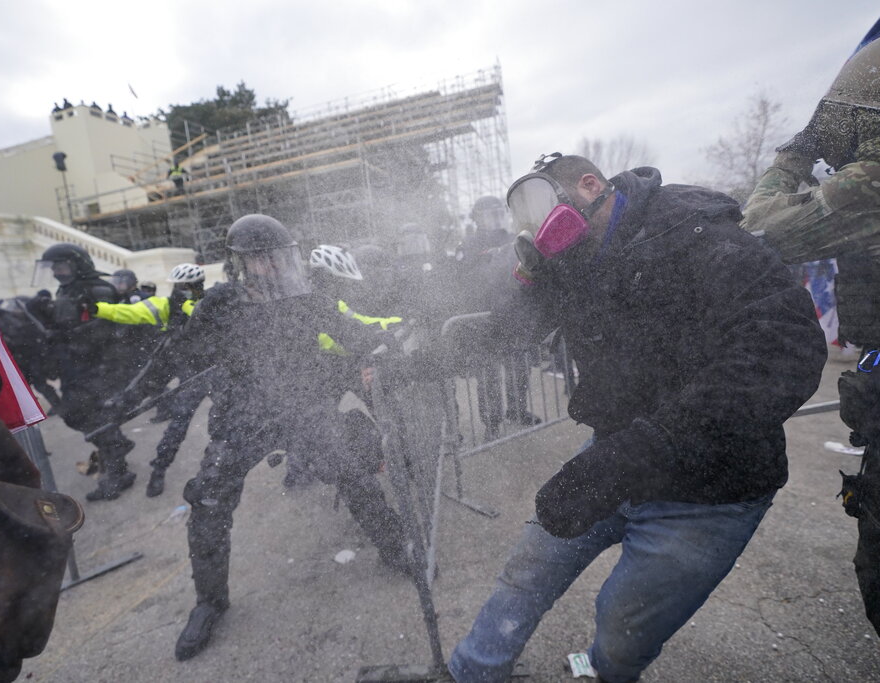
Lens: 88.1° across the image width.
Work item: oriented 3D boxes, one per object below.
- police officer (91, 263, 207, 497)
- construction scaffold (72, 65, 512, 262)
[{"bbox_3d":[-2.200,0.290,3.500,0.850,1.780,0.600,-10,7,-30],"label":"police officer"},{"bbox_3d":[-7.100,-7.000,22.800,20.500,11.000,7.000,-5,7,15],"label":"construction scaffold"}]

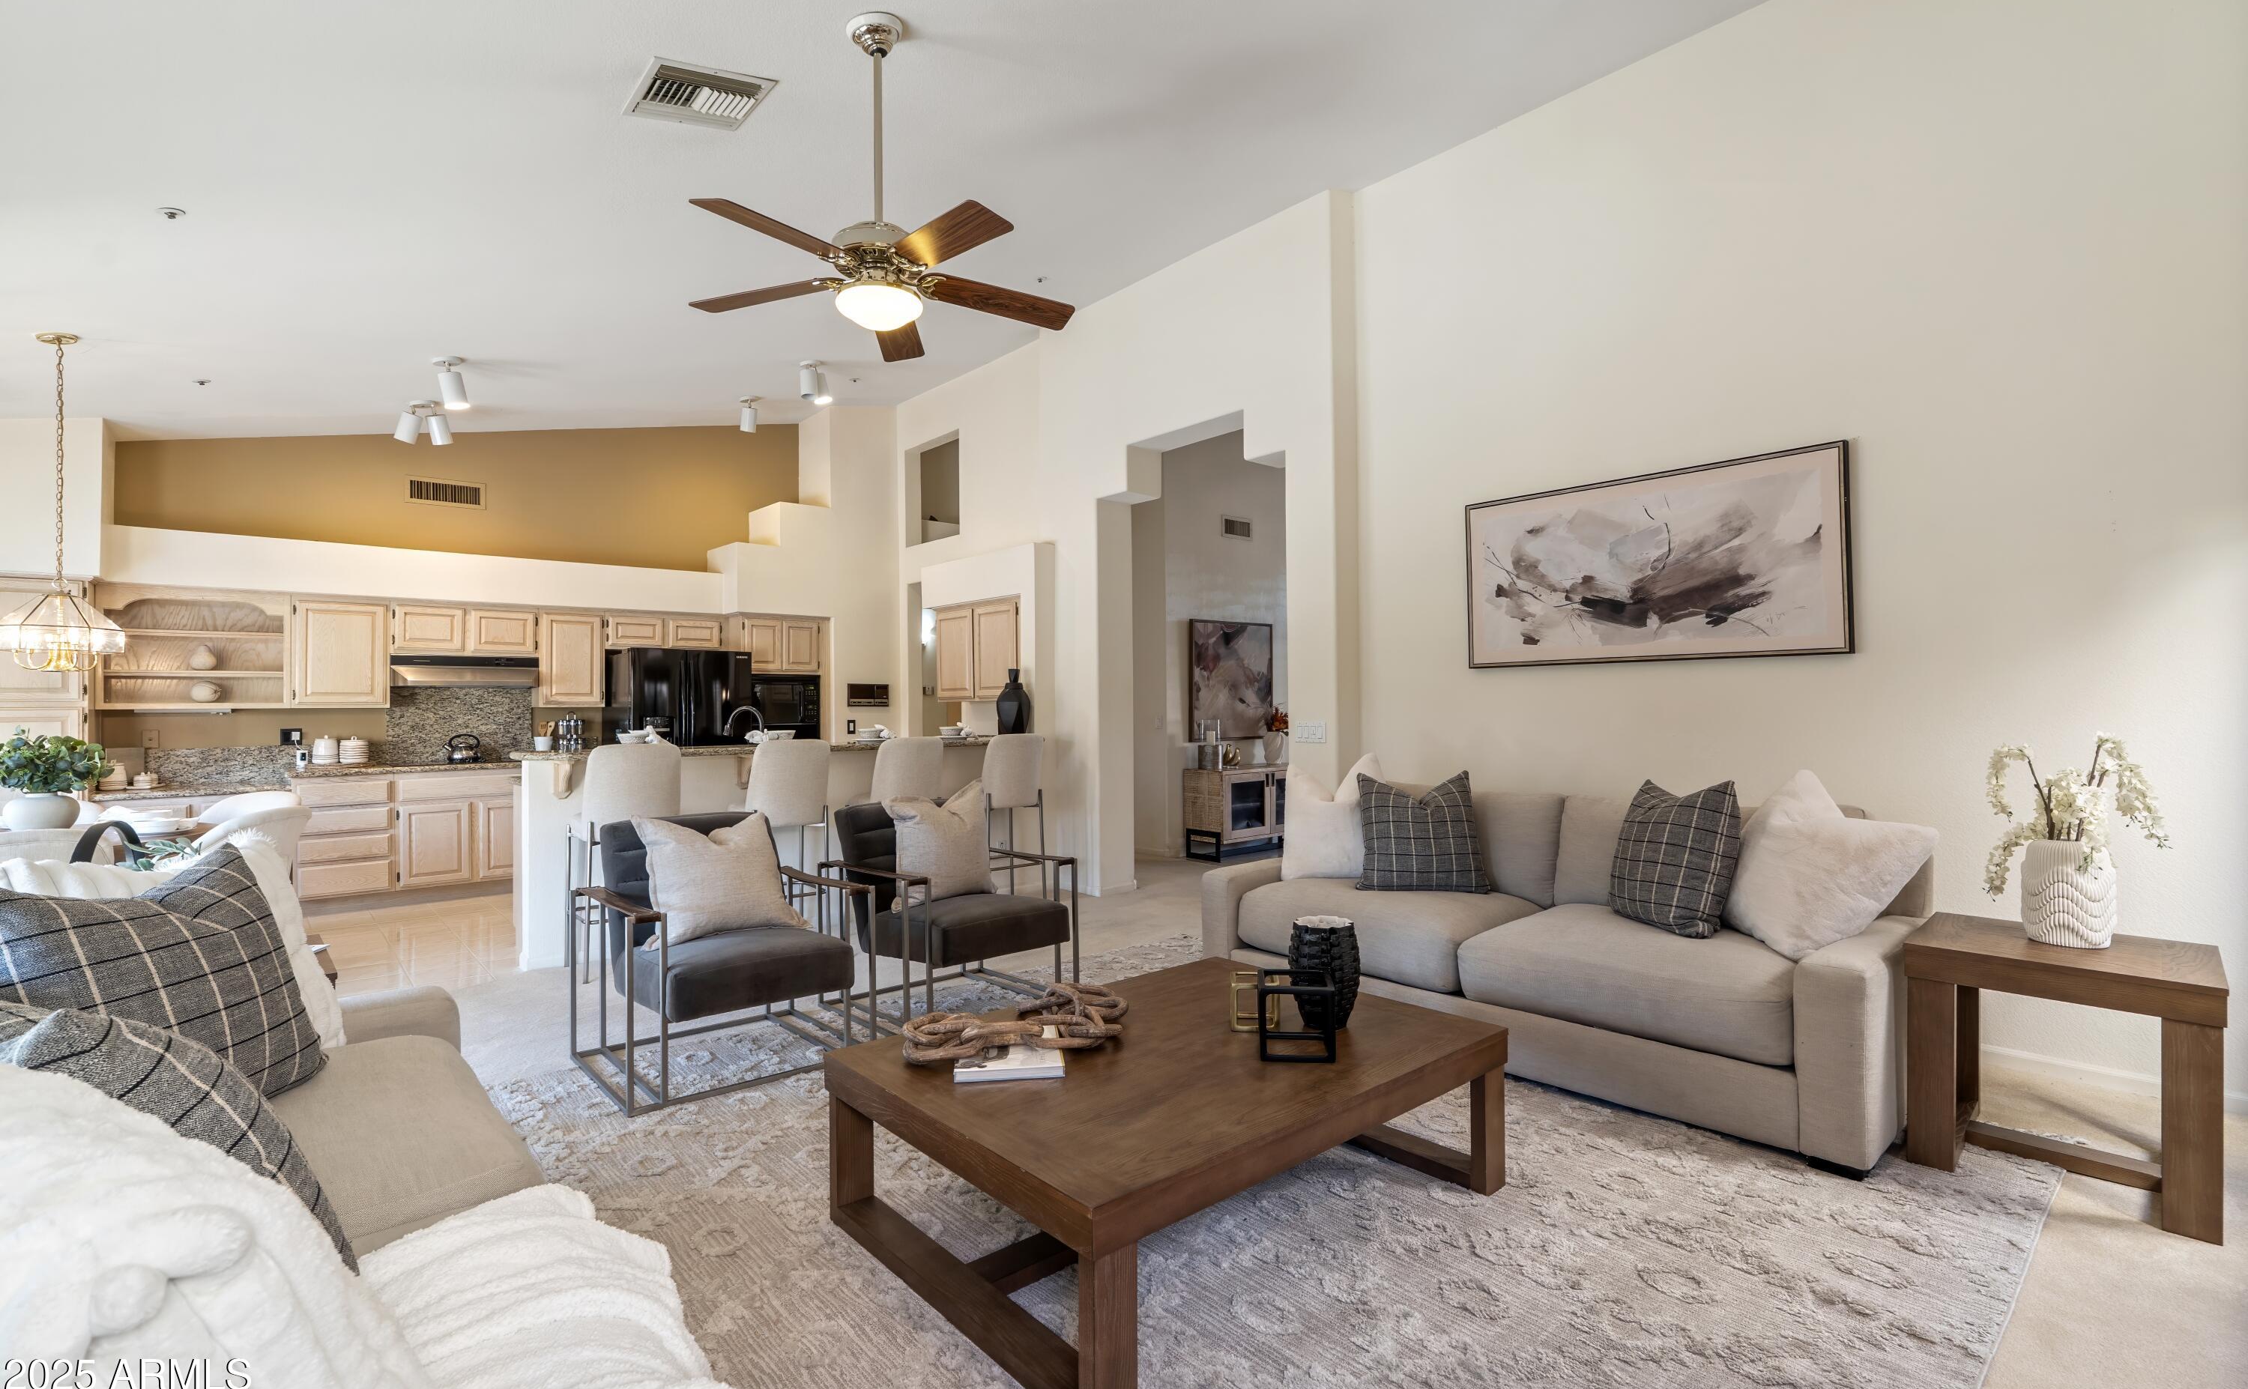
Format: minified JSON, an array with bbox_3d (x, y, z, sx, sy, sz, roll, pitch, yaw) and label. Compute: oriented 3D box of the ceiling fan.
[{"bbox_3d":[-0.781,-1.704,3.241,1.300,1.040,1.270,0,-1,-42],"label":"ceiling fan"}]

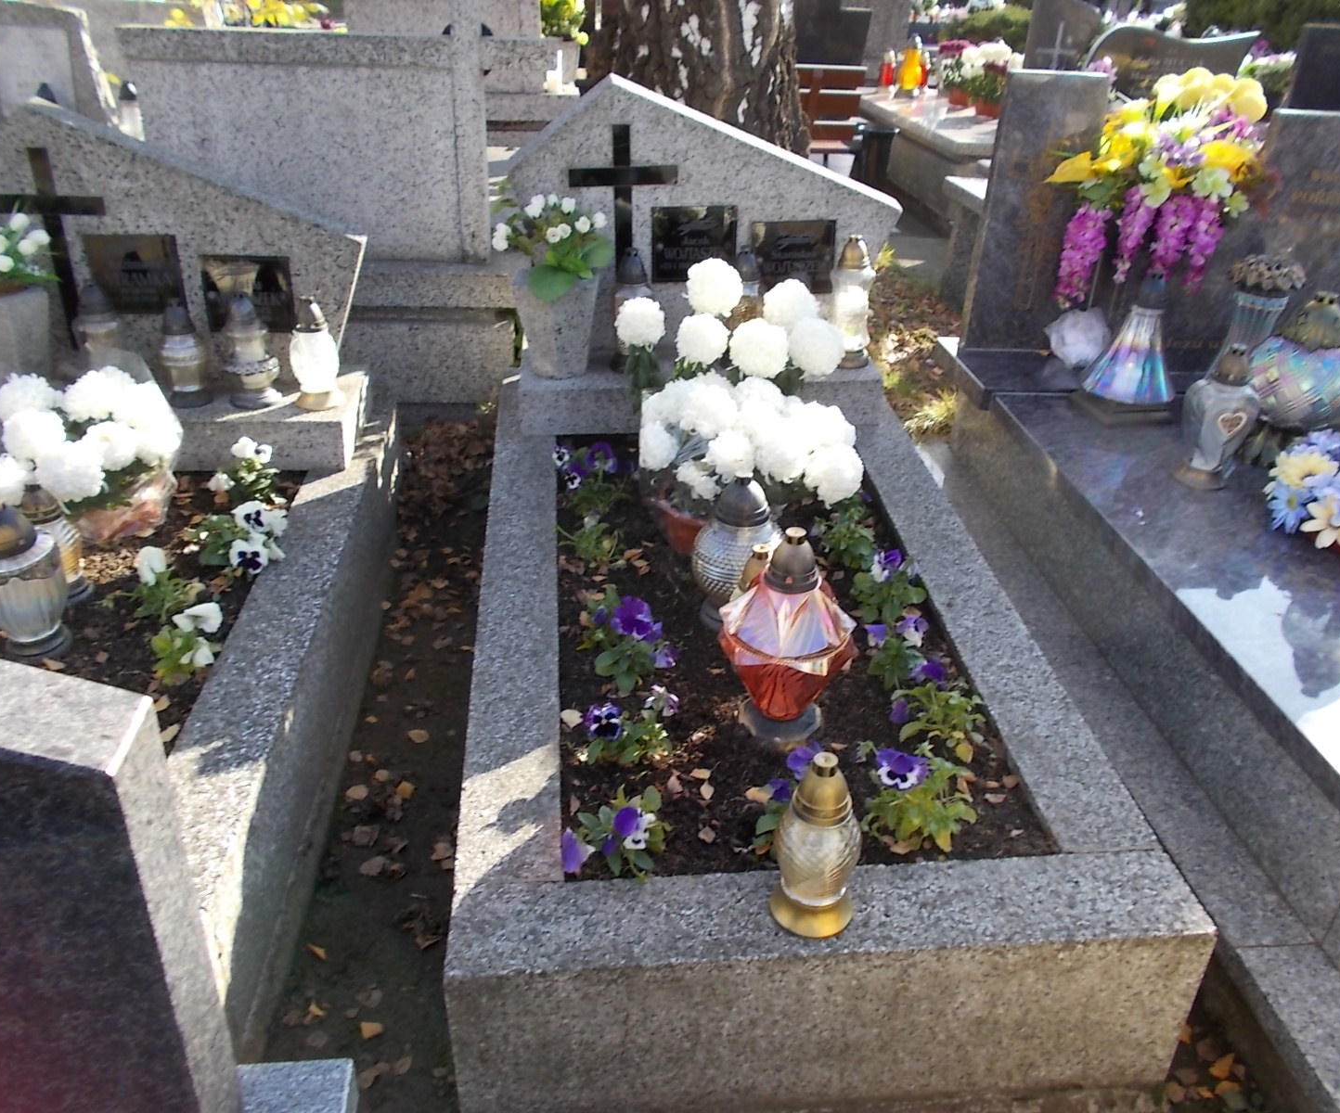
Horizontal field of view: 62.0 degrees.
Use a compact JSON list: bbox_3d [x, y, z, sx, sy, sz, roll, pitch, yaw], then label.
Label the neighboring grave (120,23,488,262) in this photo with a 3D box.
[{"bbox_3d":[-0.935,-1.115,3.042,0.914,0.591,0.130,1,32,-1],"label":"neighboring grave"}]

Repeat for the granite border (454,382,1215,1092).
[{"bbox_3d":[0.128,0.136,2.157,0.945,0.280,1.762,-2,32,-5],"label":"granite border"}]

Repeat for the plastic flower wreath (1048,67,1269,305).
[{"bbox_3d":[1.067,-0.803,2.439,0.463,0.501,0.265,-2,32,-5],"label":"plastic flower wreath"}]

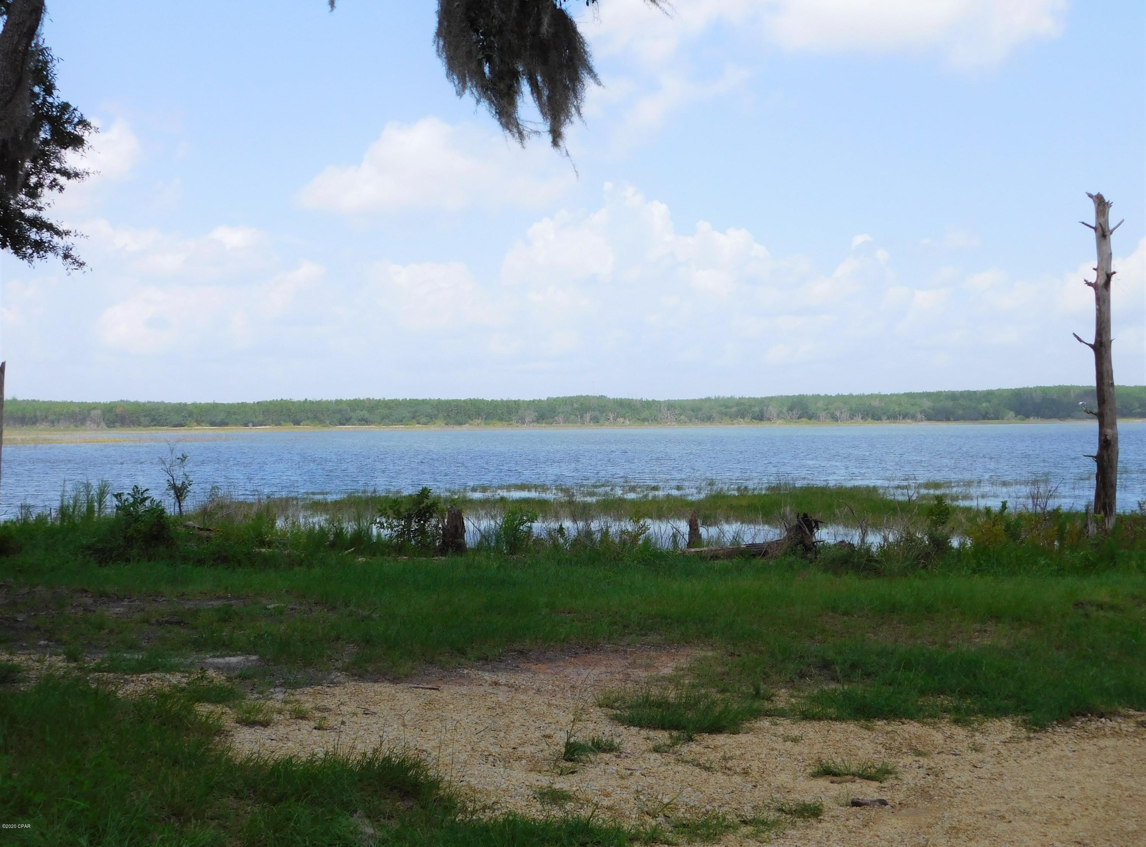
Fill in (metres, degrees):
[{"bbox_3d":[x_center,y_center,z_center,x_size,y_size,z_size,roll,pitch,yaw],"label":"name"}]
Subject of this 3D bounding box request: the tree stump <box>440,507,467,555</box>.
[{"bbox_3d":[-1.765,1.587,22.000,0.400,0.710,0.400,0,0,0],"label":"tree stump"}]

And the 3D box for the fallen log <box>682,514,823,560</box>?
[{"bbox_3d":[2.584,1.641,21.500,1.950,0.700,0.600,0,0,14],"label":"fallen log"}]

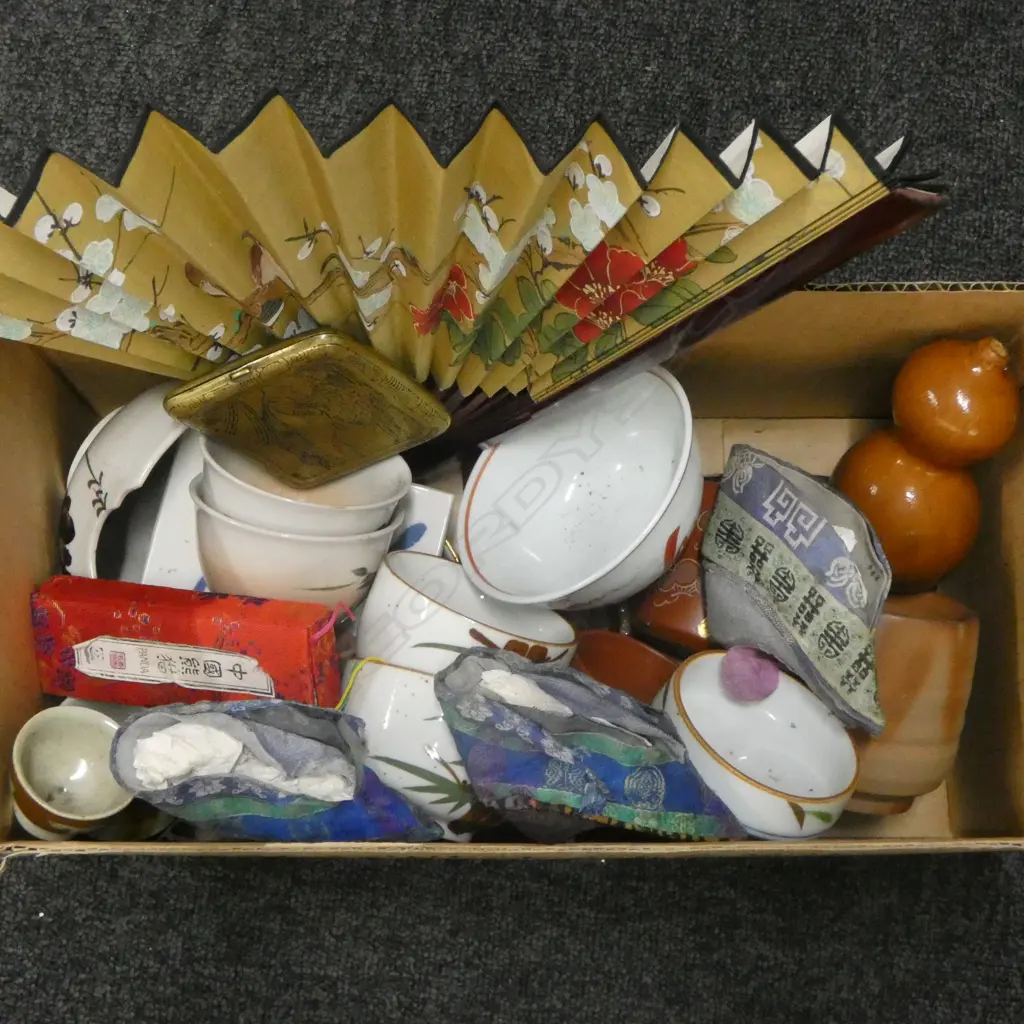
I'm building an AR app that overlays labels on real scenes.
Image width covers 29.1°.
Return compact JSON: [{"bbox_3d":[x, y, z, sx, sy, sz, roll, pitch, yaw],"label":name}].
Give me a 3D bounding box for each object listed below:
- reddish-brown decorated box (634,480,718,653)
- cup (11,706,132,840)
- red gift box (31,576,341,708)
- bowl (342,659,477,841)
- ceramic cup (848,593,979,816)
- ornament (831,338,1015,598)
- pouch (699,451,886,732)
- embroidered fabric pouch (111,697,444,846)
[{"bbox_3d":[0.079,0.023,0.850,0.070,0.065,0.070,-8,46,-14],"label":"reddish-brown decorated box"},{"bbox_3d":[-0.175,0.108,0.780,0.046,0.038,0.046,9,55,-13],"label":"cup"},{"bbox_3d":[-0.130,0.056,0.790,0.122,0.026,0.043,6,110,18],"label":"red gift box"},{"bbox_3d":[-0.030,0.100,0.810,0.087,0.087,0.067,8,87,0],"label":"bowl"},{"bbox_3d":[0.159,0.084,0.852,0.070,0.070,0.088,8,99,-1],"label":"ceramic cup"},{"bbox_3d":[0.174,-0.021,0.820,0.061,0.061,0.115,14,121,-8],"label":"ornament"},{"bbox_3d":[0.116,0.035,0.800,0.075,0.032,0.118,-38,83,13],"label":"pouch"},{"bbox_3d":[-0.095,0.099,0.770,0.112,0.070,0.040,4,64,15],"label":"embroidered fabric pouch"}]

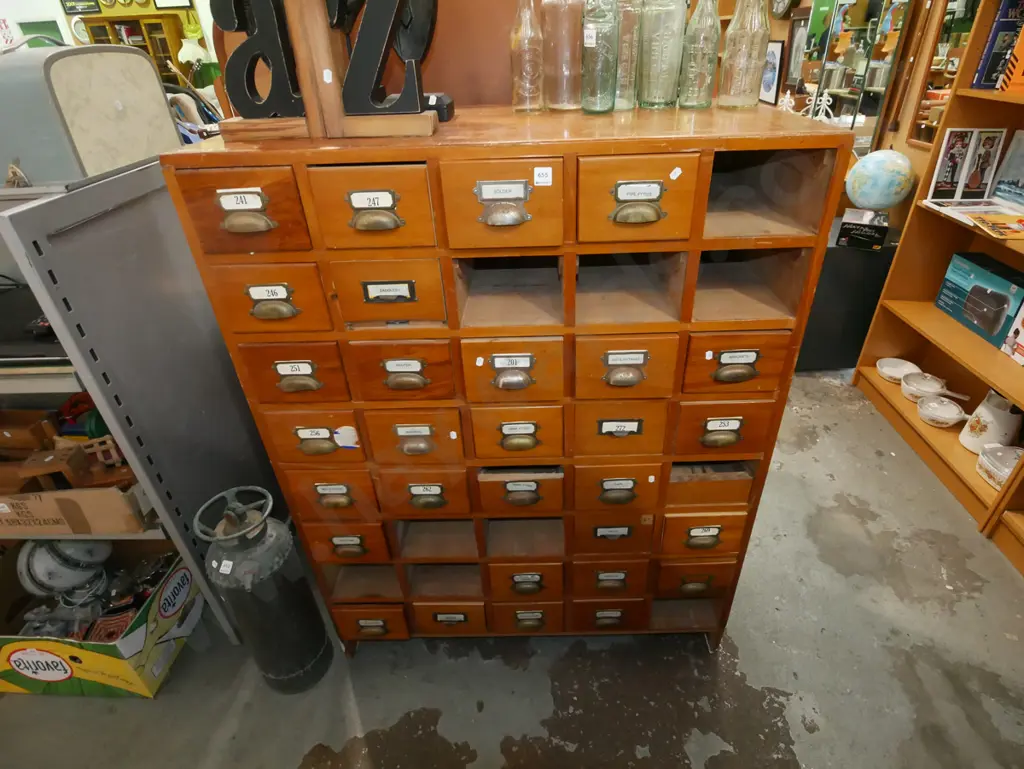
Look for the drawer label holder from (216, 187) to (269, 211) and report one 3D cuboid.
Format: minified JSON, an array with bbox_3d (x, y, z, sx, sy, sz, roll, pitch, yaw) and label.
[{"bbox_3d":[-0.395,-0.269,0.776,0.065,0.030,0.003,-2,32,2],"label":"drawer label holder"}]

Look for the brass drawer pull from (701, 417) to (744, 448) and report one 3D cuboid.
[{"bbox_3d":[0.407,0.093,1.033,0.081,0.059,0.020,-2,32,3],"label":"brass drawer pull"}]

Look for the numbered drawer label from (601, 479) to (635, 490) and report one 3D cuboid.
[{"bbox_3d":[0.222,0.210,1.116,0.071,0.028,0.004,-2,32,3],"label":"numbered drawer label"}]

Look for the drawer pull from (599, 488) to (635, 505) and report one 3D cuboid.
[{"bbox_3d":[0.223,0.238,1.126,0.077,0.026,0.018,-2,32,3],"label":"drawer pull"}]

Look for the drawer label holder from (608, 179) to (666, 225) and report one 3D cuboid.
[{"bbox_3d":[0.189,-0.275,0.806,0.086,0.059,0.020,-2,32,3],"label":"drawer label holder"}]

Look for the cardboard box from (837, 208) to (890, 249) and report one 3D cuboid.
[{"bbox_3d":[1.507,-0.662,2.276,0.157,0.100,0.220,17,38,30],"label":"cardboard box"}]

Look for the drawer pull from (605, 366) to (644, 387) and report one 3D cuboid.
[{"bbox_3d":[0.203,-0.015,0.965,0.073,0.028,0.018,-2,32,3],"label":"drawer pull"}]

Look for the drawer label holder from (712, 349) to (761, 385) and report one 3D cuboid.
[{"bbox_3d":[0.389,-0.031,0.907,0.086,0.049,0.023,-2,32,2],"label":"drawer label holder"}]

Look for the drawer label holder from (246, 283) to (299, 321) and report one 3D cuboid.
[{"bbox_3d":[-0.385,-0.132,0.846,0.082,0.052,0.023,-2,32,2],"label":"drawer label holder"}]

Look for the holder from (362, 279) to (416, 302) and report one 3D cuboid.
[{"bbox_3d":[-0.195,-0.146,0.848,0.086,0.034,0.009,-2,32,2],"label":"holder"}]

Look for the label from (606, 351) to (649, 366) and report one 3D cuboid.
[{"bbox_3d":[0.204,-0.046,0.953,0.074,0.028,0.004,-2,32,3],"label":"label"}]

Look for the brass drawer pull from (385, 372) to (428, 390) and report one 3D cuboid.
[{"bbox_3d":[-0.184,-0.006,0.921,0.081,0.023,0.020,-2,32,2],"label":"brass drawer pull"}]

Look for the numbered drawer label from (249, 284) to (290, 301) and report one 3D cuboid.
[{"bbox_3d":[-0.414,-0.157,0.906,0.071,0.028,0.004,-2,32,3],"label":"numbered drawer label"}]

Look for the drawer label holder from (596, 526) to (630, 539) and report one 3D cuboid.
[{"bbox_3d":[0.217,0.319,1.135,0.078,0.033,0.009,-2,32,2],"label":"drawer label holder"}]

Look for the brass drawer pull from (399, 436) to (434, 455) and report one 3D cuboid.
[{"bbox_3d":[-0.182,0.117,1.019,0.073,0.029,0.021,-3,32,2],"label":"brass drawer pull"}]

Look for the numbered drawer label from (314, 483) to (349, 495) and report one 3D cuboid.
[{"bbox_3d":[-0.361,0.209,1.065,0.065,0.029,0.003,-2,32,2],"label":"numbered drawer label"}]

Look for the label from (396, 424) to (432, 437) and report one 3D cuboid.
[{"bbox_3d":[-0.185,0.087,1.010,0.068,0.027,0.005,-3,32,2],"label":"label"}]

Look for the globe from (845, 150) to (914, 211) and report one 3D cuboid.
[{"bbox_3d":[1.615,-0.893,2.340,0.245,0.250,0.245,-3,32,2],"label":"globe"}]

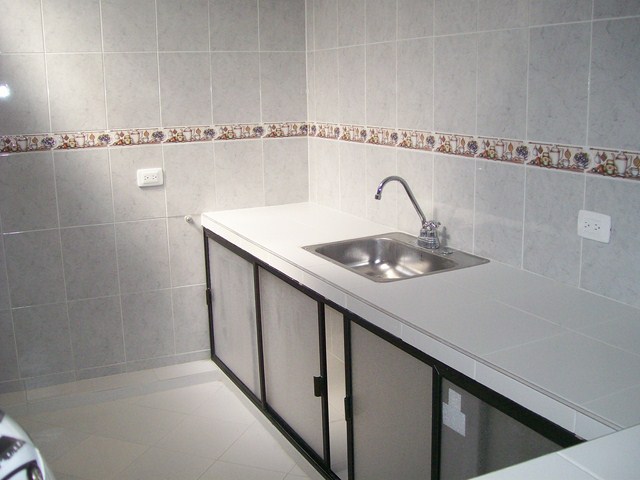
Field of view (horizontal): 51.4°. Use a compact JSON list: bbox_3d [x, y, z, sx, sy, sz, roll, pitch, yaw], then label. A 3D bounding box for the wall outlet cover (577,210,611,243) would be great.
[{"bbox_3d":[0.767,-0.038,1.860,0.013,0.078,0.117,-7,14,-26],"label":"wall outlet cover"}]

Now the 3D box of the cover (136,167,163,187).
[{"bbox_3d":[-0.792,-0.291,3.110,0.120,0.078,0.016,-7,14,-26],"label":"cover"}]

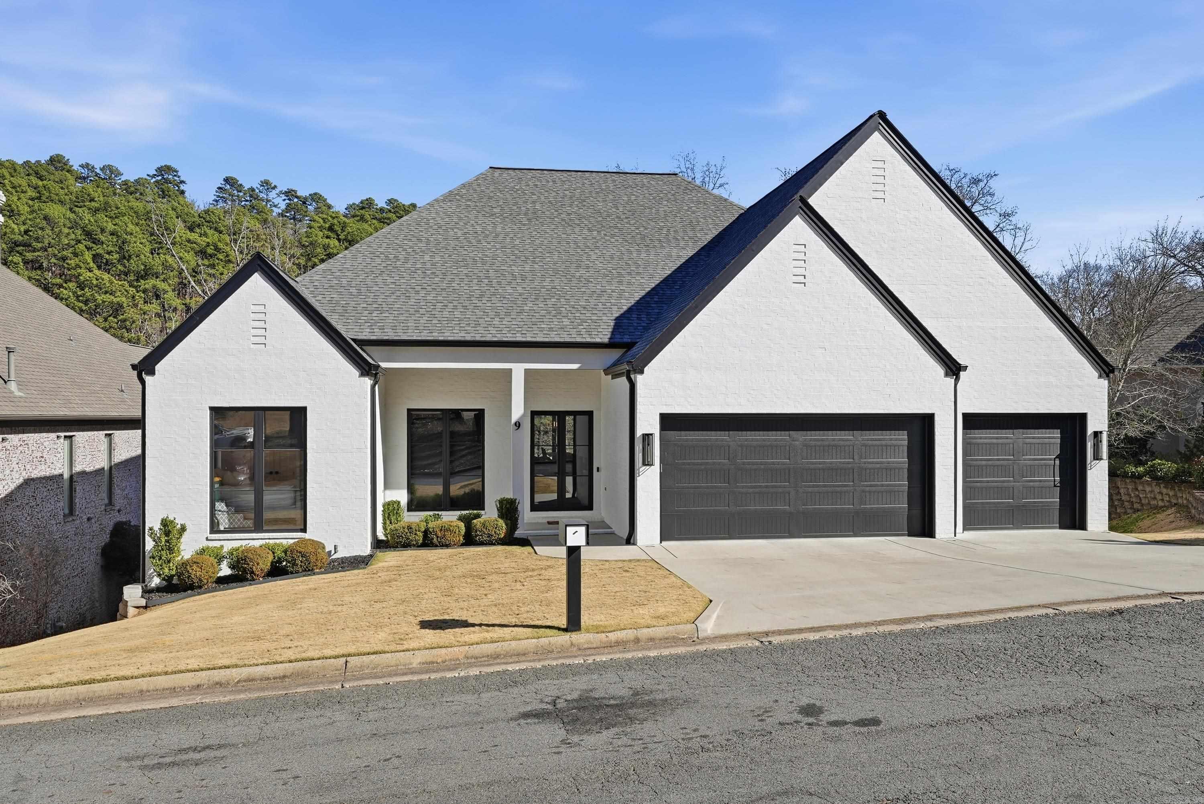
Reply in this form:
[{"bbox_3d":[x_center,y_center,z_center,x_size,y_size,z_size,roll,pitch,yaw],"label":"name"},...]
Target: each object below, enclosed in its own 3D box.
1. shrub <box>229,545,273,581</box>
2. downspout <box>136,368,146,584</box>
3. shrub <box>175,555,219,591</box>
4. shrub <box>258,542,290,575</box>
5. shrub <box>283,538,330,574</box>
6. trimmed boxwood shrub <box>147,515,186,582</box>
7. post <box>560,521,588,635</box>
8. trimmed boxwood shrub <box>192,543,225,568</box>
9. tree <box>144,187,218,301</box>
[{"bbox_3d":[-6.285,2.893,16.250,0.740,0.640,0.720,0,0,-8],"label":"shrub"},{"bbox_3d":[-8.673,1.389,17.000,0.180,4.050,0.110,0,0,-8],"label":"downspout"},{"bbox_3d":[-7.213,3.040,16.130,0.750,0.640,0.730,0,0,-8],"label":"shrub"},{"bbox_3d":[-6.096,2.921,16.850,0.650,0.620,0.620,0,0,-8],"label":"shrub"},{"bbox_3d":[-5.355,2.788,16.380,0.790,0.630,0.760,0,0,-8],"label":"shrub"},{"bbox_3d":[-8.002,2.705,16.600,0.700,1.230,0.660,0,0,-8],"label":"trimmed boxwood shrub"},{"bbox_3d":[-0.330,2.050,10.650,0.270,1.280,0.500,0,0,-11],"label":"post"},{"bbox_3d":[-7.285,2.921,16.700,0.640,0.600,0.600,0,0,-8],"label":"trimmed boxwood shrub"},{"bbox_3d":[-31.115,-10.407,68.000,7.500,12.500,6.500,0,0,-8],"label":"tree"}]

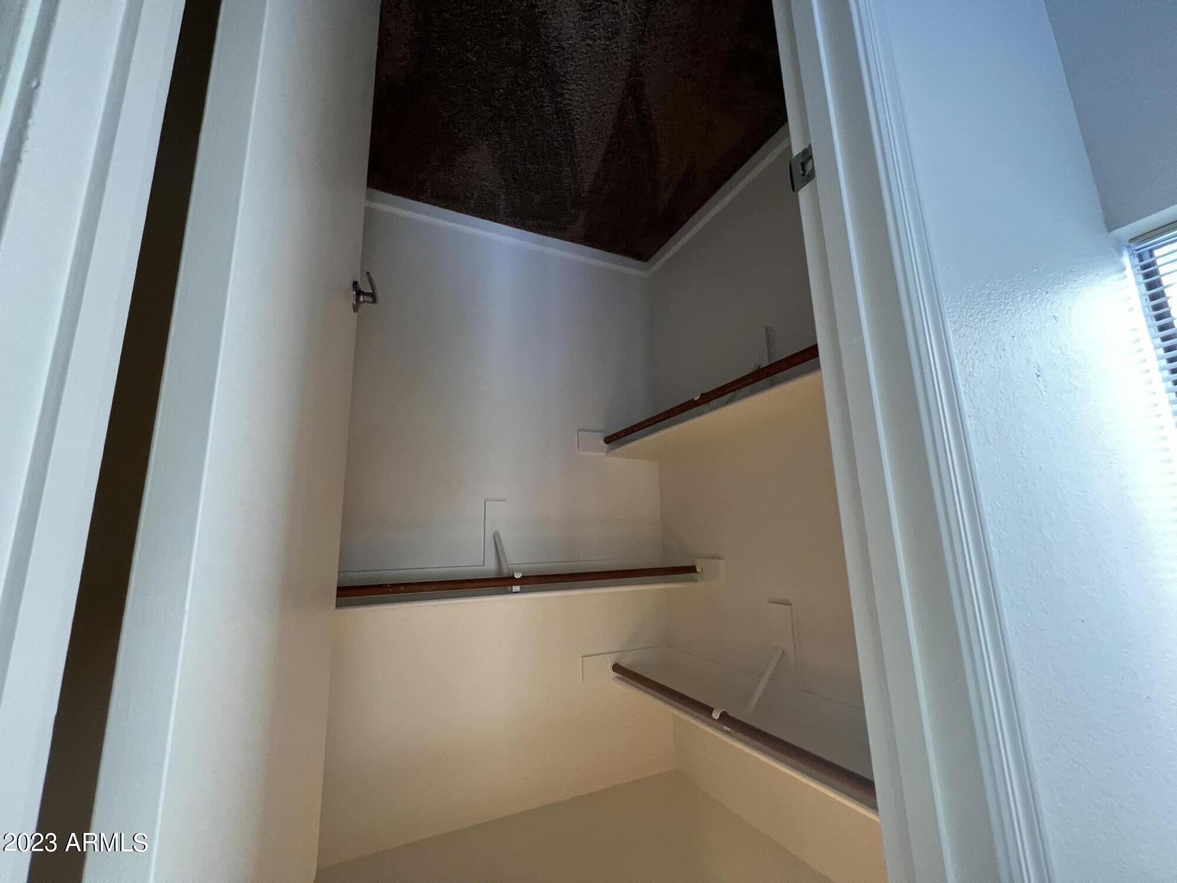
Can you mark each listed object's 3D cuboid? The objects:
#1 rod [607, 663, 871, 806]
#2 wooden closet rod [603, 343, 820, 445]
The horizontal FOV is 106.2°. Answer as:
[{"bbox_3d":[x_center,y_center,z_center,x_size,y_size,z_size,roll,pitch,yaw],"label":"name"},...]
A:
[{"bbox_3d":[0.424,0.813,1.265,0.034,0.034,1.360,5,166,-27],"label":"rod"},{"bbox_3d":[0.382,-0.141,1.462,0.034,0.034,1.360,5,166,-26],"label":"wooden closet rod"}]

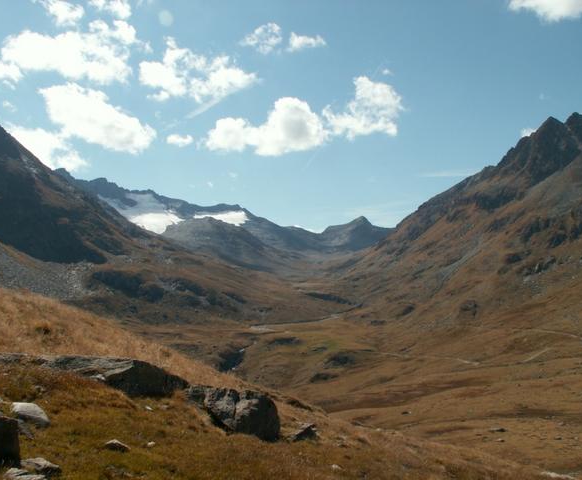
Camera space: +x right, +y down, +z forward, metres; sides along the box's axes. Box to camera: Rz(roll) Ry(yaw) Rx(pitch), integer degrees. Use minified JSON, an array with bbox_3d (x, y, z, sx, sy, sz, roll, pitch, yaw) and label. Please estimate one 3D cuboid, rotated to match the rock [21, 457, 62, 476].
[{"bbox_3d":[-2.622,2.380,6.800,0.410,0.170,0.310,0,0,0],"label":"rock"}]

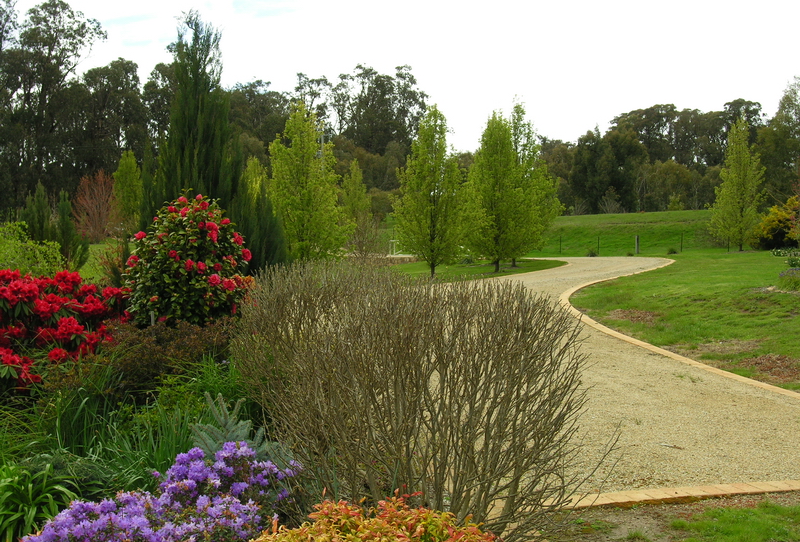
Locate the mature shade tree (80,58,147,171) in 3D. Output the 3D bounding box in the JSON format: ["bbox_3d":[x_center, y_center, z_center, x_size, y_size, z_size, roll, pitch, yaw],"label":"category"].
[{"bbox_3d":[-26.997,-11.543,98.000,6.220,17.150,6.220,0,2,0],"label":"mature shade tree"}]

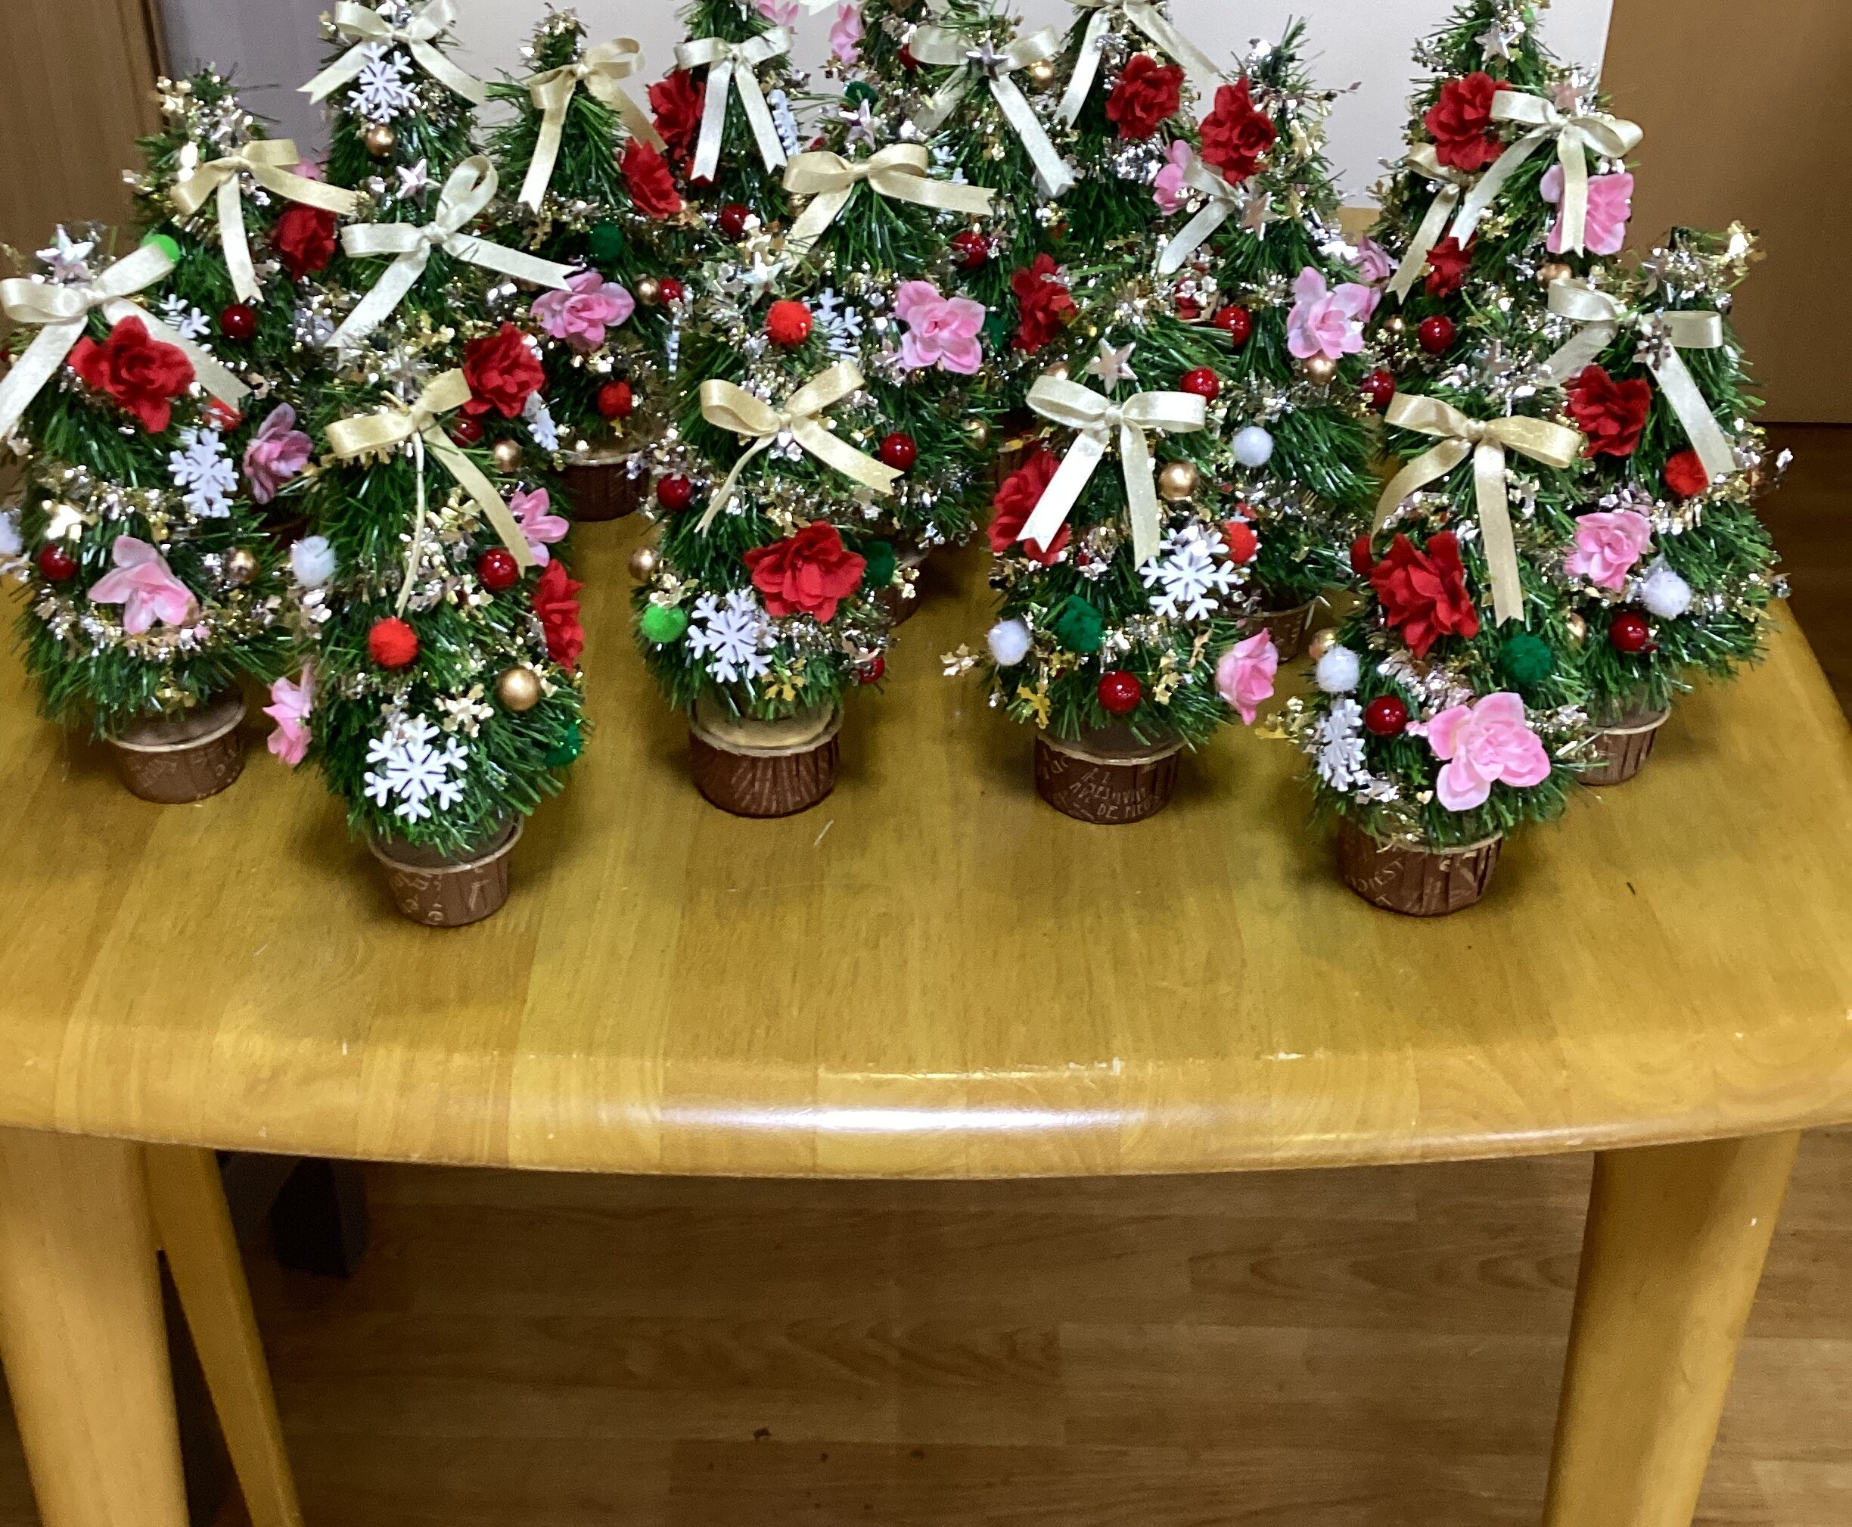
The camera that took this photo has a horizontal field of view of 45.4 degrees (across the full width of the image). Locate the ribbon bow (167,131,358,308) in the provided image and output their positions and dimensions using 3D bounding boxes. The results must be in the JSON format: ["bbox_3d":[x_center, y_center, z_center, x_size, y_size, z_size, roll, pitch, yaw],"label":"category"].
[{"bbox_3d":[-0.250,-0.205,0.835,0.070,0.062,0.028,-6,21,-10],"label":"ribbon bow"}]

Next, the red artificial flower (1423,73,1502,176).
[{"bbox_3d":[0.244,-0.289,0.999,0.041,0.047,0.025,4,21,4],"label":"red artificial flower"}]

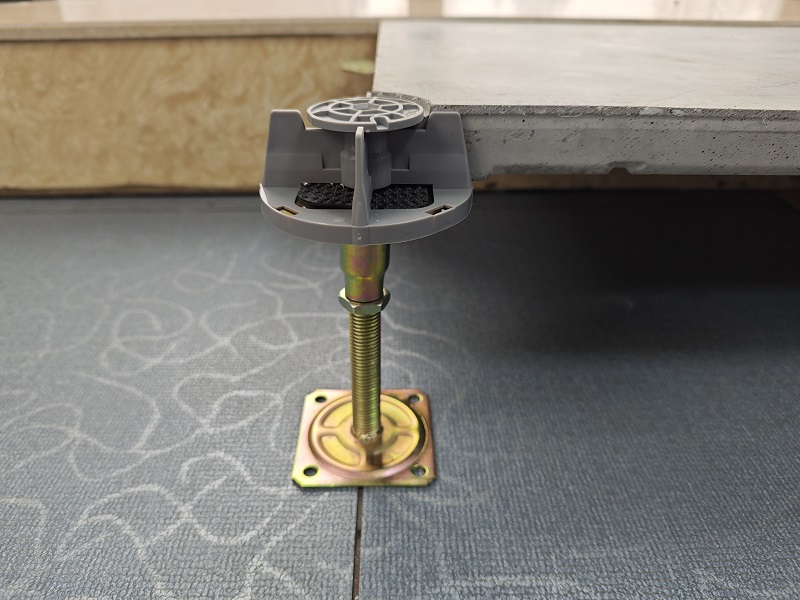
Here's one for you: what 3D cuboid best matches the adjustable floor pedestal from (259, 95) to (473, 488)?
[{"bbox_3d":[-0.018,0.000,0.279,0.096,0.192,0.096,0,30,-2],"label":"adjustable floor pedestal"}]

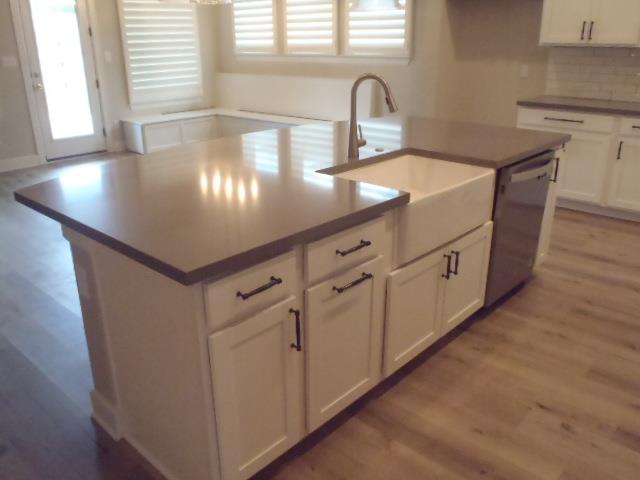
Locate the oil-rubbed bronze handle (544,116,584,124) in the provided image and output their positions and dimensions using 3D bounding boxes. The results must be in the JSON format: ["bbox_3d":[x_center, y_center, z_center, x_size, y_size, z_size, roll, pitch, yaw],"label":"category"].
[{"bbox_3d":[2.082,-1.020,4.420,0.310,0.016,0.036,14,25,36],"label":"oil-rubbed bronze handle"}]

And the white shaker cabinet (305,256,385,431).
[{"bbox_3d":[-0.107,0.306,2.118,0.598,0.553,0.441,17,27,41],"label":"white shaker cabinet"}]

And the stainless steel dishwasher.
[{"bbox_3d":[0.890,-0.124,3.032,0.598,0.771,0.592,17,27,41],"label":"stainless steel dishwasher"}]

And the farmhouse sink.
[{"bbox_3d":[0.392,-0.175,2.436,0.534,0.256,0.820,17,27,41],"label":"farmhouse sink"}]

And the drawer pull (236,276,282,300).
[{"bbox_3d":[-0.171,0.139,1.505,0.036,0.017,0.144,17,27,41],"label":"drawer pull"}]

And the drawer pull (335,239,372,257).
[{"bbox_3d":[0.123,0.028,1.793,0.036,0.016,0.147,17,27,41],"label":"drawer pull"}]

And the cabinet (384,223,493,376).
[{"bbox_3d":[0.356,0.171,2.586,0.598,0.472,0.891,17,27,41],"label":"cabinet"}]

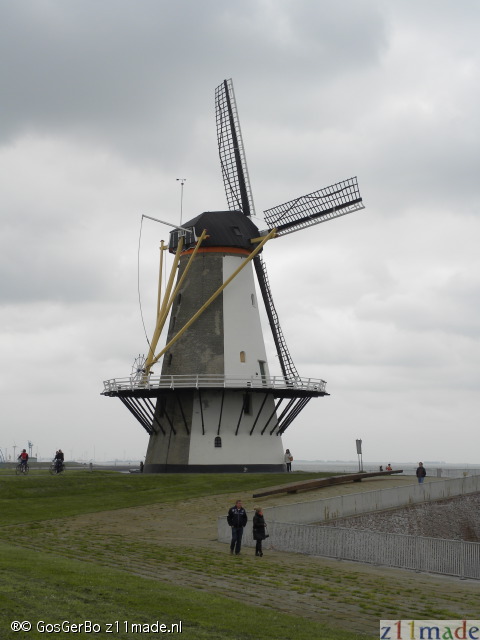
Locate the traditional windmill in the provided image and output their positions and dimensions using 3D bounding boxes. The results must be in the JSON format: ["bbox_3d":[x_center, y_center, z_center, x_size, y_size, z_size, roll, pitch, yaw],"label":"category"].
[{"bbox_3d":[-1.699,-3.482,99.379,16.000,28.600,23.000,4,-7,-33],"label":"traditional windmill"}]

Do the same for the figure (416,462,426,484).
[{"bbox_3d":[11.126,9.594,85.000,0.550,1.740,0.360,-1,-6,11],"label":"figure"}]

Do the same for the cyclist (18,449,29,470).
[{"bbox_3d":[-15.166,9.948,97.000,0.620,1.750,1.650,4,-7,-30],"label":"cyclist"}]

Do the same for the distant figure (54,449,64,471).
[{"bbox_3d":[-12.676,9.948,97.000,0.650,1.750,1.650,4,-7,-35],"label":"distant figure"}]

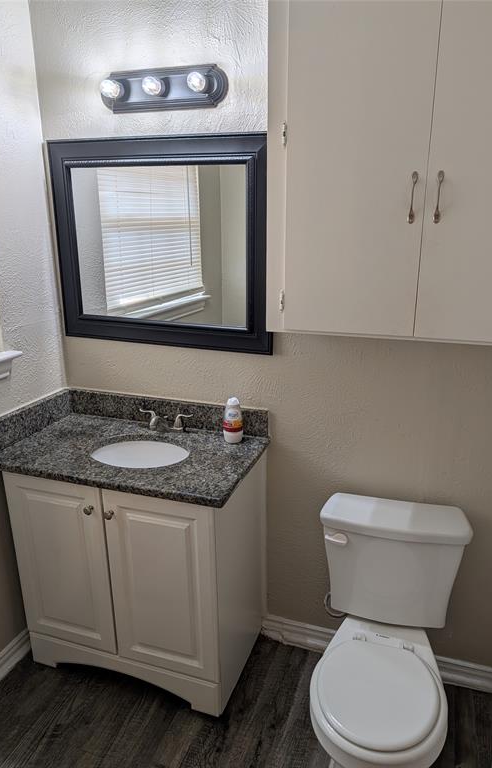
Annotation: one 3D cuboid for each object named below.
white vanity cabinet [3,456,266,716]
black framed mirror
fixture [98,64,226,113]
[{"bbox_3d":[-0.394,0.652,2.027,0.780,0.839,0.443,5,17,18],"label":"white vanity cabinet"},{"bbox_3d":[-0.308,-0.486,1.894,0.852,0.709,0.030,5,17,18],"label":"black framed mirror"},{"bbox_3d":[-0.283,-0.946,1.699,0.456,0.117,0.126,5,17,18],"label":"fixture"}]

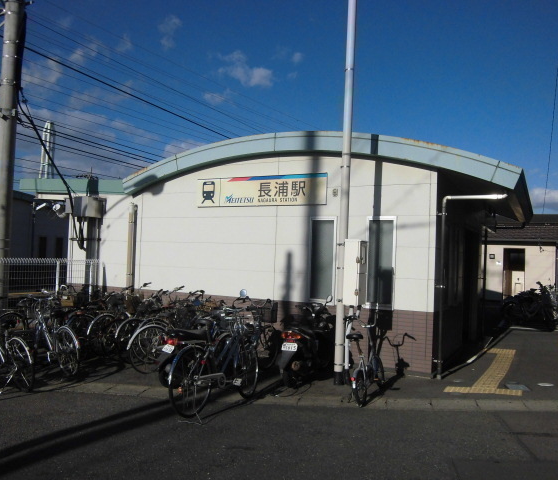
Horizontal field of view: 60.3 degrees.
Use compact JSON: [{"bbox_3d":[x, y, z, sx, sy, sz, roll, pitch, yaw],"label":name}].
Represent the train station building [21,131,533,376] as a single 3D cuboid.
[{"bbox_3d":[-0.057,0.204,11.015,10.050,3.560,6.200,1,-2,27],"label":"train station building"}]

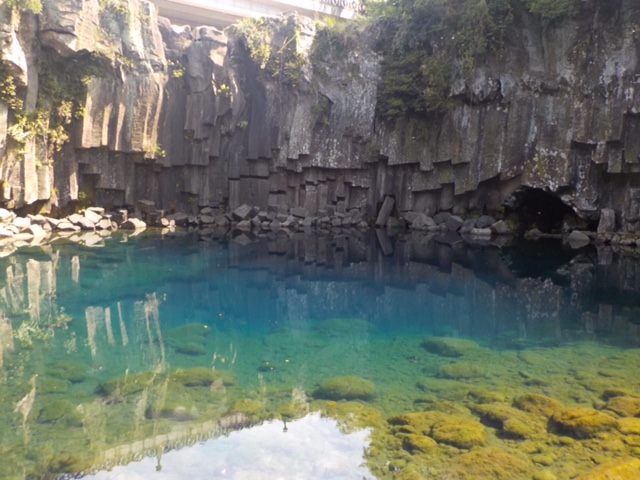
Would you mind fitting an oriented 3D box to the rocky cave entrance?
[{"bbox_3d":[12.293,-1.581,30.240,3.400,2.400,1.500,5,6,38],"label":"rocky cave entrance"}]

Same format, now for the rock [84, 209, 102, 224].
[{"bbox_3d":[-11.705,-1.214,28.665,0.900,0.740,0.750,-1,5,-22],"label":"rock"}]

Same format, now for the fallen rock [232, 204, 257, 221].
[{"bbox_3d":[-4.473,-1.629,32.865,1.380,0.860,0.950,0,5,-8],"label":"fallen rock"}]

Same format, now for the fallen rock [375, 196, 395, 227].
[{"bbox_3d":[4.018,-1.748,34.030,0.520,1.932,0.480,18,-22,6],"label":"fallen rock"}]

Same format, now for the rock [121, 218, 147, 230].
[{"bbox_3d":[-9.426,-0.809,28.035,1.270,0.540,0.900,-1,5,-19],"label":"rock"}]

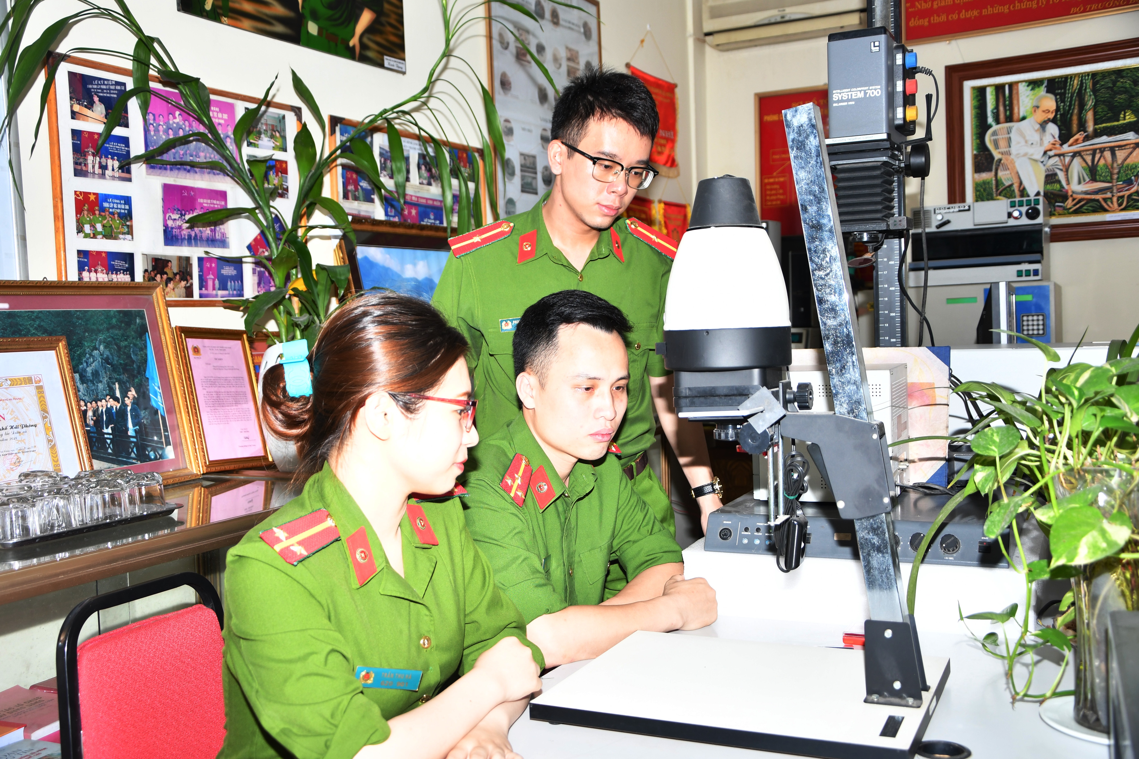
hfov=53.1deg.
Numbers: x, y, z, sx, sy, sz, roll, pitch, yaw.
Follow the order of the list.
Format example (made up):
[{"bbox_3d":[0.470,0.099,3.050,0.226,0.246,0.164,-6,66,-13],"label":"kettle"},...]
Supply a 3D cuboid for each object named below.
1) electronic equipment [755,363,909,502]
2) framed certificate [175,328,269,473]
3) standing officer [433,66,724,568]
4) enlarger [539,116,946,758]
[{"bbox_3d":[0.482,0.092,2.052,0.241,0.228,0.220,-1,3,26],"label":"electronic equipment"},{"bbox_3d":[-0.814,0.046,2.697,0.030,0.340,0.256,-15,-5,21],"label":"framed certificate"},{"bbox_3d":[0.035,0.300,1.970,0.520,1.670,0.360,-3,3,-18],"label":"standing officer"},{"bbox_3d":[0.220,0.040,1.458,0.459,0.742,0.356,-1,3,26],"label":"enlarger"}]

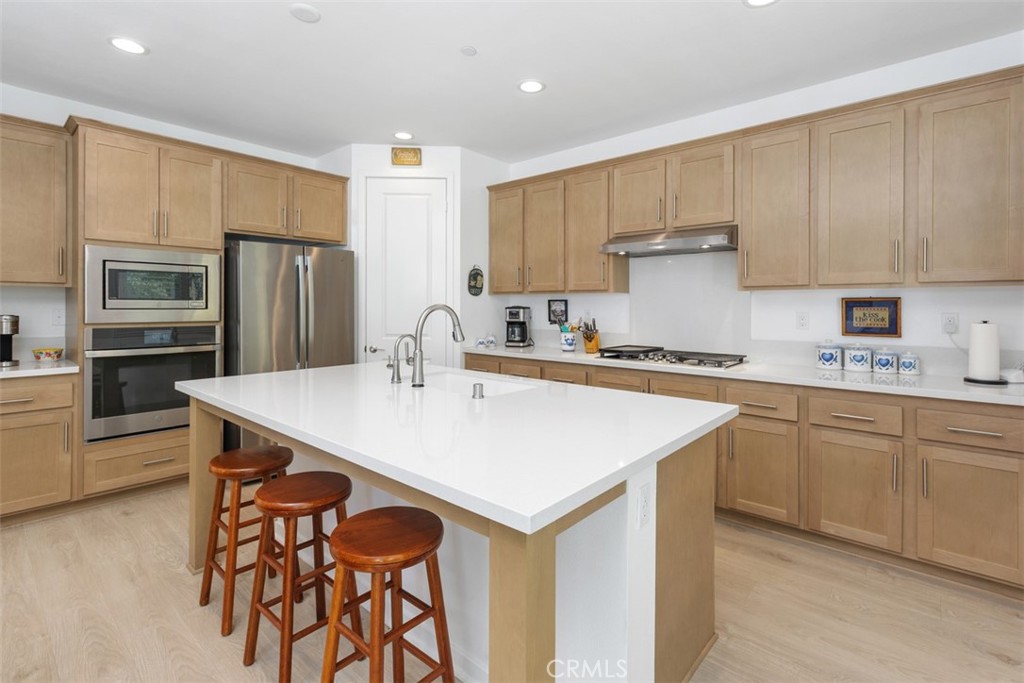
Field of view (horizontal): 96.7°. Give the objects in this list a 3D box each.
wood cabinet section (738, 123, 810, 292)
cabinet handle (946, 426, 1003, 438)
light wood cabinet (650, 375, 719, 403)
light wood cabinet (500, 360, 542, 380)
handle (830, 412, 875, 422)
[{"bbox_3d":[1.702,-0.839,2.945,0.386,0.970,0.030,3,4,41],"label":"wood cabinet section"},{"bbox_3d":[2.160,0.422,2.128,0.184,0.014,0.035,3,4,41],"label":"cabinet handle"},{"bbox_3d":[1.246,0.594,3.080,0.452,0.780,0.580,2,3,40],"label":"light wood cabinet"},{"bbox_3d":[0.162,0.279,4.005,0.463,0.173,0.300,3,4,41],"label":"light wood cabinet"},{"bbox_3d":[1.672,0.370,2.235,0.169,0.013,0.033,2,4,40],"label":"handle"}]

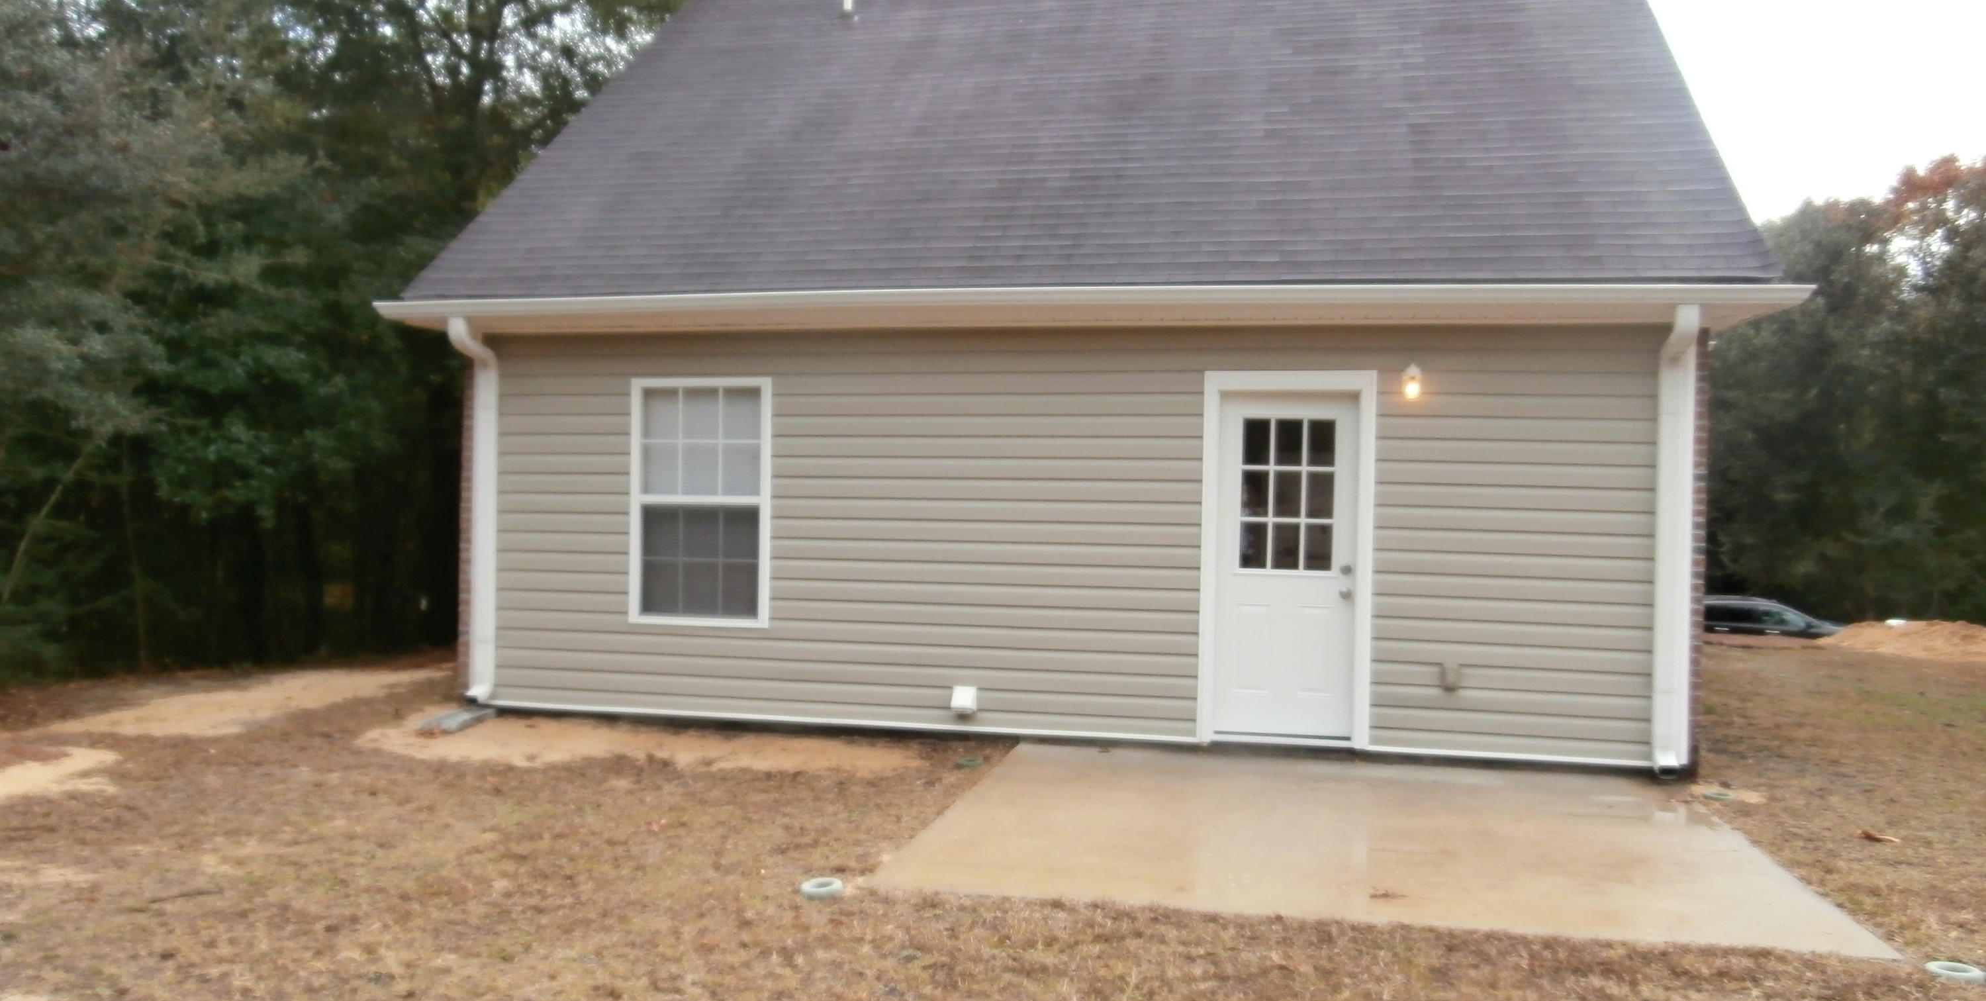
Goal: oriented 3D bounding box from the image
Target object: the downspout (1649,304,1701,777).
[{"bbox_3d":[3.637,0.236,7.333,0.106,2.505,0.353,1,1,12],"label":"downspout"}]

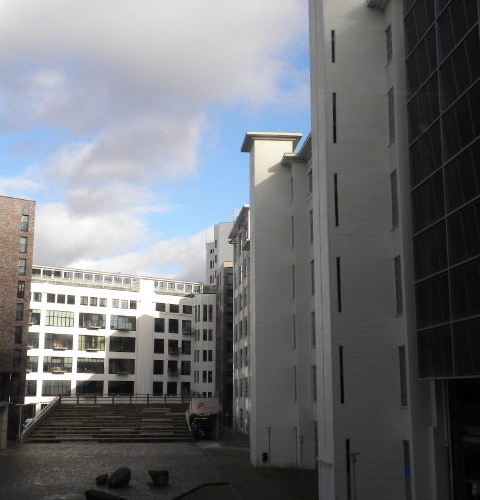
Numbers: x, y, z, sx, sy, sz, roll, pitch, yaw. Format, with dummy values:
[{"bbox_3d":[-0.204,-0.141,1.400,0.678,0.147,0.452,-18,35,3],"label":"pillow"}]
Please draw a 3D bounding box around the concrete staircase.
[{"bbox_3d":[-19.489,26.766,118.083,23.590,4.970,22.400,1,-11,-6],"label":"concrete staircase"}]

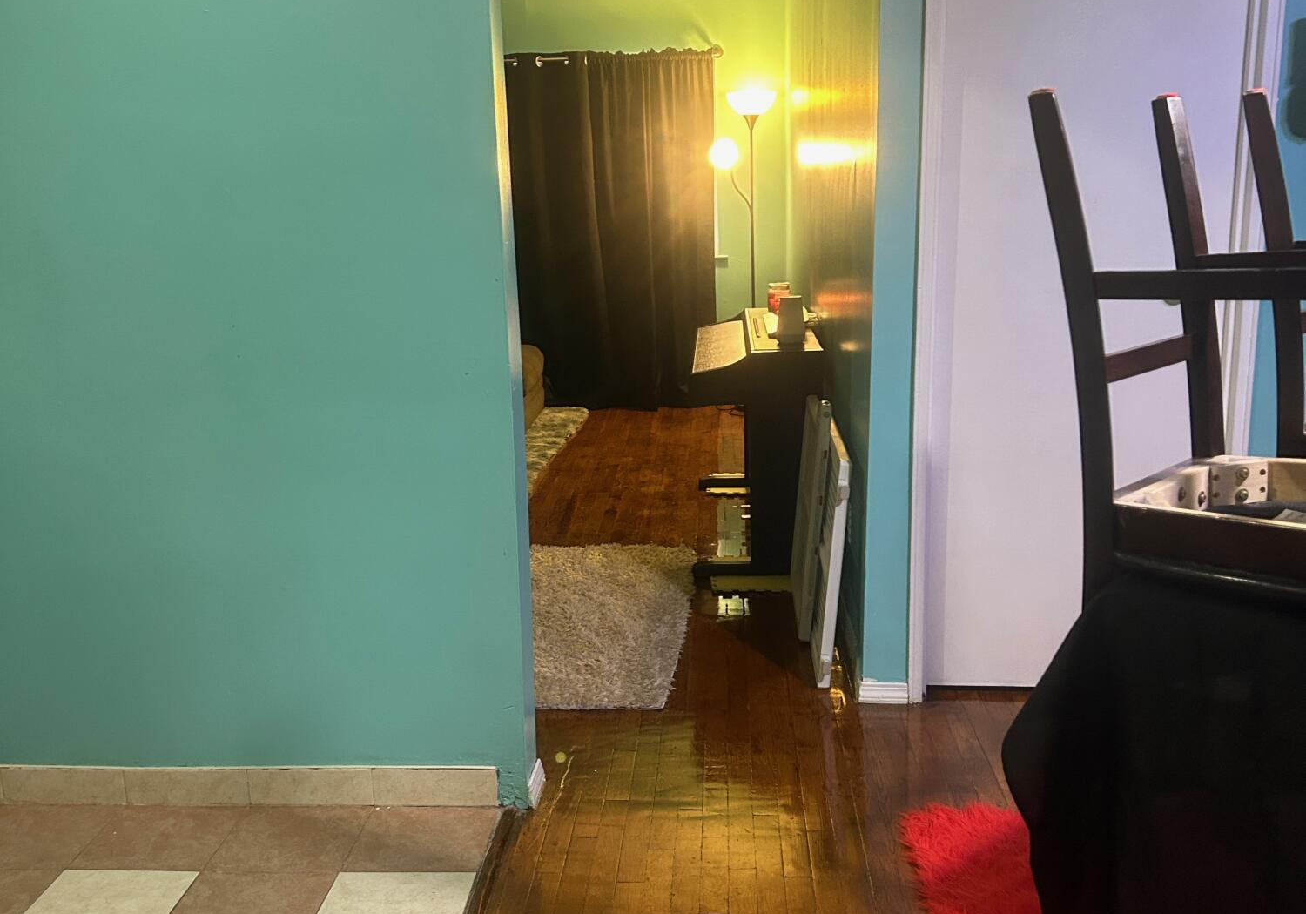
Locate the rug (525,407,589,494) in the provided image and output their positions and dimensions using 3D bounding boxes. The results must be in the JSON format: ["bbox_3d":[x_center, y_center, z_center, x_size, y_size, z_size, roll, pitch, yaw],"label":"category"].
[{"bbox_3d":[-1.183,-0.027,6.836,1.400,0.040,2.300,0,13,5],"label":"rug"}]

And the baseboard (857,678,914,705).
[{"bbox_3d":[0.639,0.652,3.628,0.138,0.065,0.018,0,13,5],"label":"baseboard"}]

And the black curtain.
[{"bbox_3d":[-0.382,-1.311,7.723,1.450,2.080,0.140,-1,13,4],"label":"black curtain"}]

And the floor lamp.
[{"bbox_3d":[0.508,-1.092,7.292,0.380,1.820,0.290,-1,13,4],"label":"floor lamp"}]

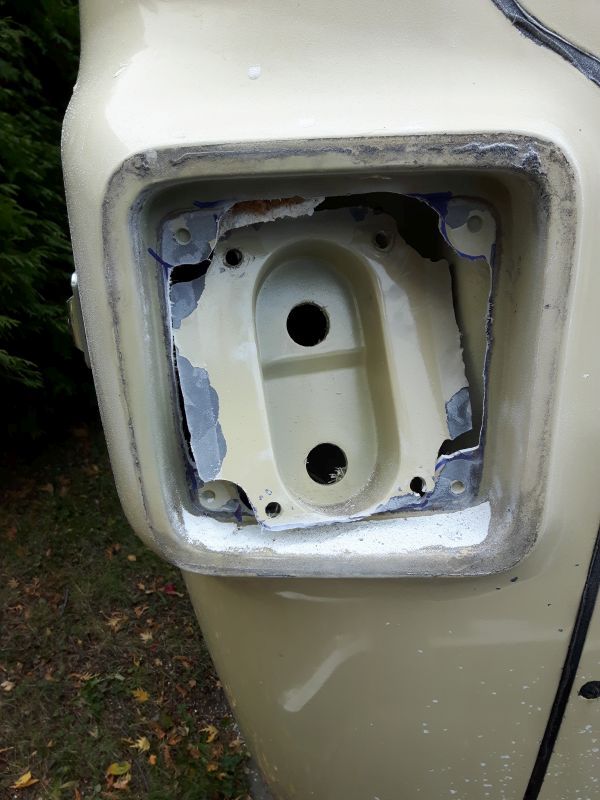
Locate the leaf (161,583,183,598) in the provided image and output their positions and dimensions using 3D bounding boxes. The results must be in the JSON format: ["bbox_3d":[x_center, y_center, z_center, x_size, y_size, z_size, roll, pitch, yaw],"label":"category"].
[{"bbox_3d":[-0.359,0.536,2.016,0.065,0.014,0.061,-4,20,-11],"label":"leaf"}]

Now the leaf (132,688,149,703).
[{"bbox_3d":[-0.365,0.674,1.638,0.038,0.012,0.043,-5,21,-15],"label":"leaf"}]

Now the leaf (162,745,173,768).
[{"bbox_3d":[-0.273,0.734,1.476,0.019,0.013,0.052,-6,21,-17],"label":"leaf"}]

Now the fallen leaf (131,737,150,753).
[{"bbox_3d":[-0.335,0.723,1.503,0.039,0.014,0.037,-6,21,-15],"label":"fallen leaf"}]

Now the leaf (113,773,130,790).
[{"bbox_3d":[-0.352,0.753,1.414,0.035,0.018,0.035,-6,21,-17],"label":"leaf"}]

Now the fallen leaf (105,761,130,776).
[{"bbox_3d":[-0.367,0.744,1.444,0.046,0.015,0.031,-6,21,-17],"label":"fallen leaf"}]

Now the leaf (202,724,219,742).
[{"bbox_3d":[-0.192,0.712,1.531,0.035,0.014,0.043,-3,20,-9],"label":"leaf"}]

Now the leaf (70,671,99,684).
[{"bbox_3d":[-0.510,0.653,1.692,0.062,0.015,0.035,-7,21,-19],"label":"leaf"}]

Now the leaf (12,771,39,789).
[{"bbox_3d":[-0.542,0.753,1.411,0.032,0.020,0.046,16,25,37],"label":"leaf"}]

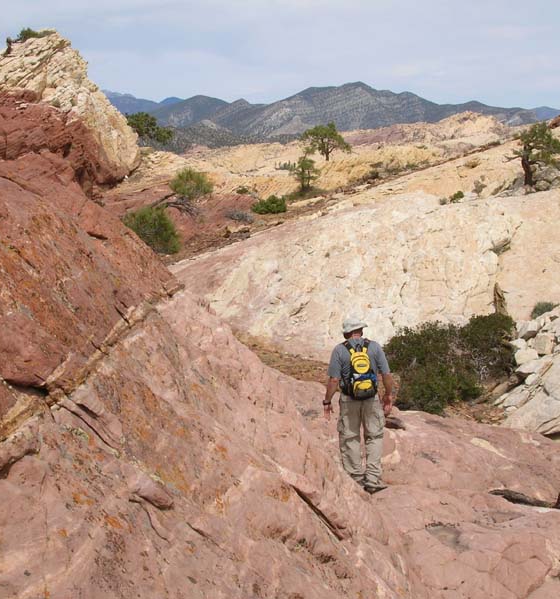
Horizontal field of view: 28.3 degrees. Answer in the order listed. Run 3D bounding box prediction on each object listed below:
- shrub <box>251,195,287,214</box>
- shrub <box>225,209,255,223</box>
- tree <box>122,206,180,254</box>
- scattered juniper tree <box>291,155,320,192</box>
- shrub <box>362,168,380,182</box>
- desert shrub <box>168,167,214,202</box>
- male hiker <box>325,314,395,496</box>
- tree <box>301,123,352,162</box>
[{"bbox_3d":[-0.581,-4.799,56.000,1.819,0.941,1.546,0,7,0],"label":"shrub"},{"bbox_3d":[-1.936,-4.016,53.000,1.434,0.618,1.147,0,7,0],"label":"shrub"},{"bbox_3d":[-4.868,-2.614,42.000,2.197,1.740,1.868,0,7,0],"label":"tree"},{"bbox_3d":[1.656,-8.183,72.000,1.948,2.395,1.851,0,7,0],"label":"scattered juniper tree"},{"bbox_3d":[6.768,-9.172,82.000,1.331,0.984,1.198,0,7,0],"label":"shrub"},{"bbox_3d":[-4.037,-5.187,50.000,1.984,1.548,1.786,0,7,0],"label":"desert shrub"},{"bbox_3d":[0.790,1.066,11.200,0.700,1.760,0.480,-1,7,-7],"label":"male hiker"},{"bbox_3d":[4.104,-14.252,100.000,4.510,3.253,4.059,0,7,0],"label":"tree"}]

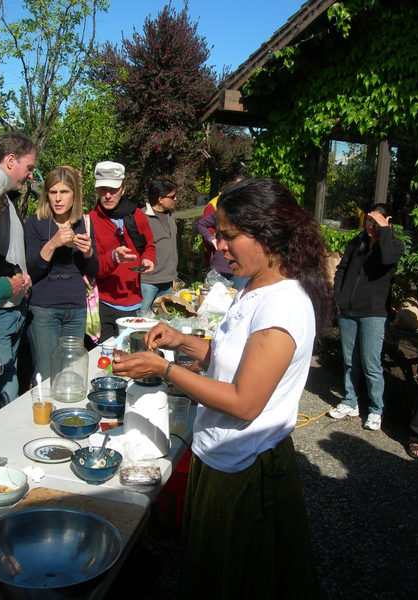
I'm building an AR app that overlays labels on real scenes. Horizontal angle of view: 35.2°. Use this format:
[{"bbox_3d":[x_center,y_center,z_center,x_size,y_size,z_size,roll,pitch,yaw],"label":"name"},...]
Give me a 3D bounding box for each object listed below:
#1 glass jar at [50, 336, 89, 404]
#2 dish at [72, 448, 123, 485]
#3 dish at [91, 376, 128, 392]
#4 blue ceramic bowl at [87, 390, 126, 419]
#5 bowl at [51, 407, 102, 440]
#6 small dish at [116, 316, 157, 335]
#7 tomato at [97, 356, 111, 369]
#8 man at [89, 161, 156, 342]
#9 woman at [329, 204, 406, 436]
[{"bbox_3d":[-0.572,0.282,2.727,0.158,0.245,0.158,5,10,-1],"label":"glass jar"},{"bbox_3d":[-0.341,0.514,2.005,0.155,0.073,0.155,5,10,-1],"label":"dish"},{"bbox_3d":[-0.413,0.381,2.738,0.155,0.073,0.155,5,10,-1],"label":"dish"},{"bbox_3d":[-0.381,0.415,2.569,0.183,0.068,0.183,5,10,-1],"label":"blue ceramic bowl"},{"bbox_3d":[-0.471,0.448,2.332,0.181,0.070,0.181,5,10,-1],"label":"bowl"},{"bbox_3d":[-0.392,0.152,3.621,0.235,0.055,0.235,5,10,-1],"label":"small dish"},{"bbox_3d":[-0.507,0.300,3.203,0.062,0.057,0.062,5,10,0],"label":"tomato"},{"bbox_3d":[-0.559,0.027,4.104,0.480,1.760,0.400,3,10,-11],"label":"man"},{"bbox_3d":[1.165,0.127,4.813,0.470,1.600,0.370,11,12,33],"label":"woman"}]

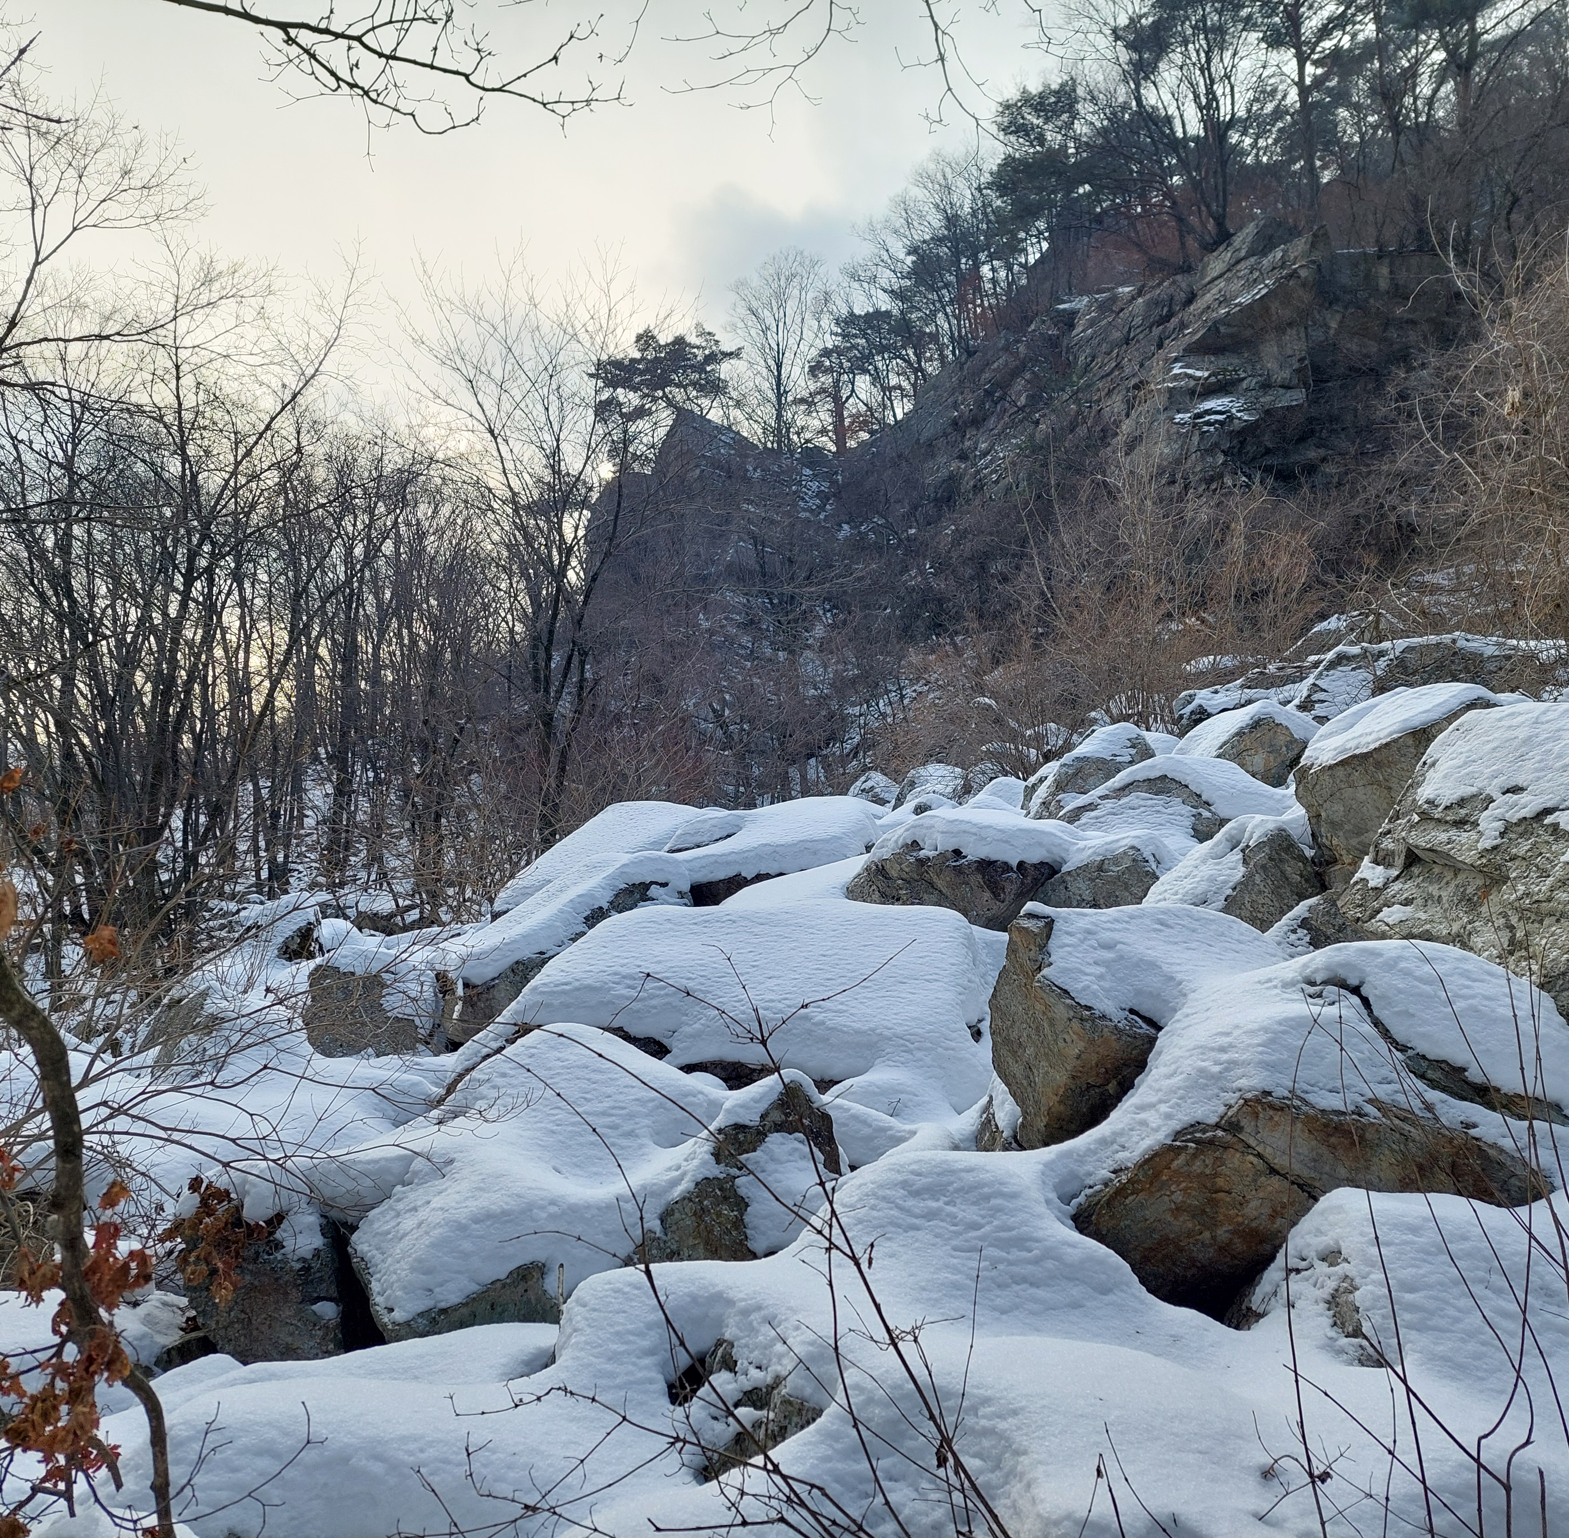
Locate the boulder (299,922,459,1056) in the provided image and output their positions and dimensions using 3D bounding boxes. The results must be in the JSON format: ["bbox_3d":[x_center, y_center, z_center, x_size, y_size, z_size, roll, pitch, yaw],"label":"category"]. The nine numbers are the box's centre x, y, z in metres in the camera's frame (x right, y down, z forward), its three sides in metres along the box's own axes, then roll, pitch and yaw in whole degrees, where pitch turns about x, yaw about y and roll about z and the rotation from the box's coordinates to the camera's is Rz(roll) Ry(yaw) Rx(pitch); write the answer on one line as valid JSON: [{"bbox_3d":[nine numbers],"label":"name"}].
[{"bbox_3d":[-2.802,1.514,10.300,0.828,0.849,1.000,0,-3,0],"label":"boulder"}]

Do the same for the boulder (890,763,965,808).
[{"bbox_3d":[1.972,0.276,20.498,0.952,0.718,1.000,0,-3,0],"label":"boulder"}]

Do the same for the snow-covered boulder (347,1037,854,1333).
[{"bbox_3d":[-0.638,1.522,5.700,1.699,0.899,1.400,0,-3,0],"label":"snow-covered boulder"}]

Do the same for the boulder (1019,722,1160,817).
[{"bbox_3d":[3.070,0.044,15.000,1.131,0.947,1.200,0,-3,0],"label":"boulder"}]

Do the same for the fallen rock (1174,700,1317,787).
[{"bbox_3d":[4.626,-0.250,15.000,1.104,0.824,1.200,0,-3,0],"label":"fallen rock"}]

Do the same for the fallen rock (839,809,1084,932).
[{"bbox_3d":[1.243,0.763,10.697,1.591,0.973,1.400,0,-3,0],"label":"fallen rock"}]

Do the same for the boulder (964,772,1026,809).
[{"bbox_3d":[2.562,0.298,17.998,0.673,0.478,0.750,0,-3,0],"label":"boulder"}]

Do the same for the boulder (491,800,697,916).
[{"bbox_3d":[-1.567,0.766,12.800,1.646,0.975,1.600,0,-3,0],"label":"boulder"}]

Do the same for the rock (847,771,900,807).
[{"bbox_3d":[1.302,0.330,21.998,0.764,0.617,0.750,0,-3,0],"label":"rock"}]

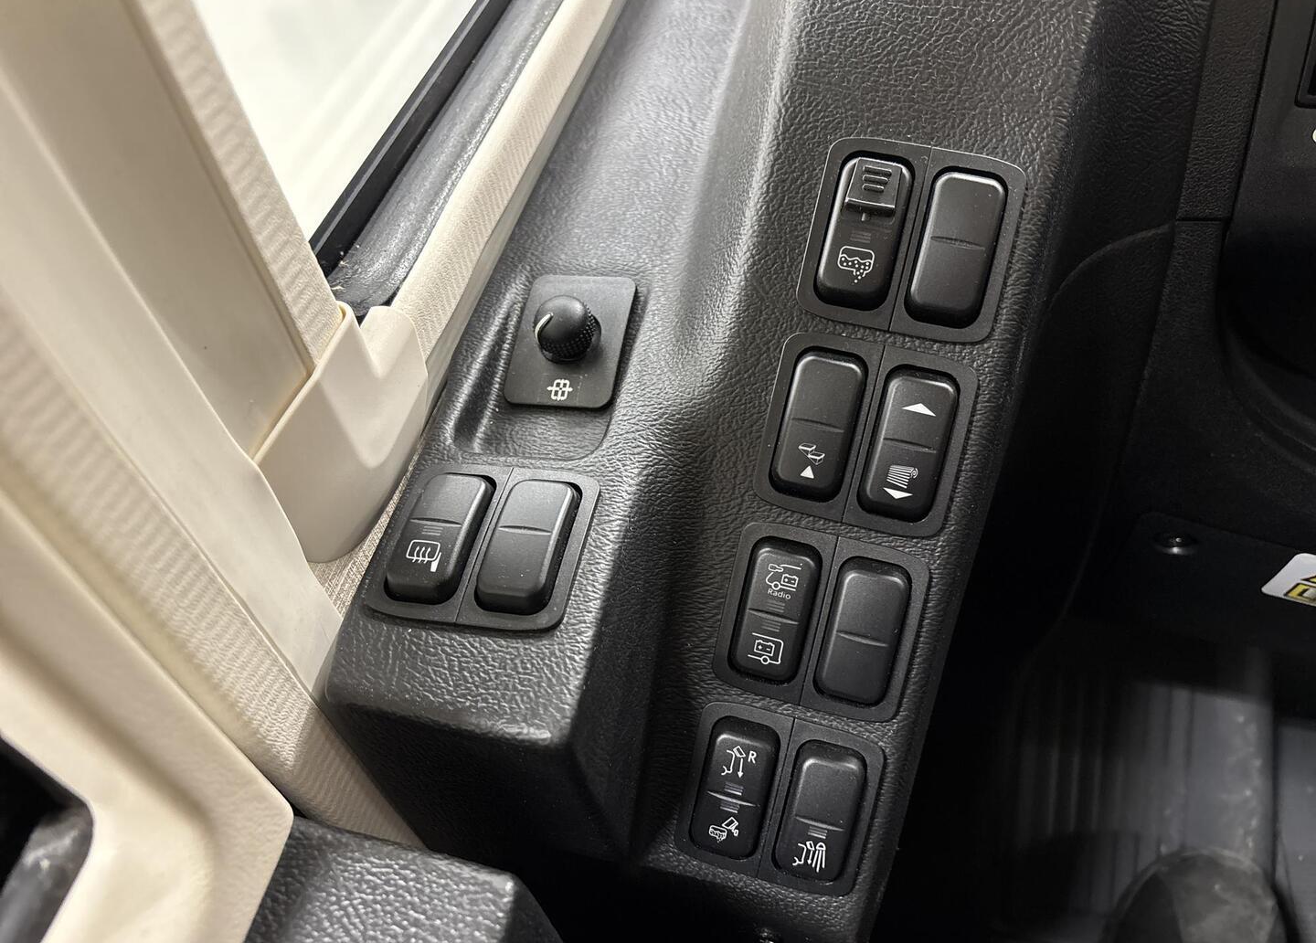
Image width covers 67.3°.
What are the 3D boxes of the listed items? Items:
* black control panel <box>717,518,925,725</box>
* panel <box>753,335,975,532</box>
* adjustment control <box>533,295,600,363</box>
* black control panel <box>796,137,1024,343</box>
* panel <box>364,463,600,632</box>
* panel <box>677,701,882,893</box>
[{"bbox_3d":[0.053,0.050,0.324,0.062,0.012,0.057,12,96,8],"label":"black control panel"},{"bbox_3d":[0.066,-0.012,0.318,0.062,0.012,0.057,12,96,8],"label":"panel"},{"bbox_3d":[-0.033,-0.052,0.346,0.022,0.019,0.022,5,55,11],"label":"adjustment control"},{"bbox_3d":[0.080,-0.073,0.311,0.062,0.012,0.057,12,96,8],"label":"black control panel"},{"bbox_3d":[-0.053,0.020,0.303,0.062,0.012,0.057,5,52,12],"label":"panel"},{"bbox_3d":[0.040,0.110,0.330,0.062,0.012,0.057,12,96,8],"label":"panel"}]

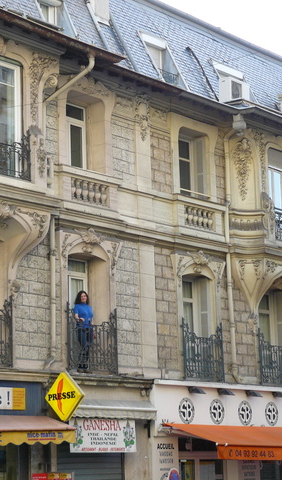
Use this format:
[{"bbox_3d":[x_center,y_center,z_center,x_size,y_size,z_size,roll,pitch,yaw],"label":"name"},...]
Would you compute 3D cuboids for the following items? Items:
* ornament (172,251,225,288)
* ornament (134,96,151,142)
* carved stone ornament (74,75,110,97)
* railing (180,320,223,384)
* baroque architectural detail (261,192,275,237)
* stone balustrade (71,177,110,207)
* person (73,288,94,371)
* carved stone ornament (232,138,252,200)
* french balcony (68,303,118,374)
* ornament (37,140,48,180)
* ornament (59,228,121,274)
[{"bbox_3d":[1.367,0.695,28.086,0.280,0.760,1.850,-10,-14,38],"label":"ornament"},{"bbox_3d":[0.048,-2.724,27.862,0.150,1.067,0.578,-10,-13,37],"label":"ornament"},{"bbox_3d":[-1.063,-3.261,25.930,0.150,0.340,1.200,-10,-13,37],"label":"carved stone ornament"},{"bbox_3d":[1.397,2.556,28.525,0.200,1.410,1.560,-10,-13,37],"label":"railing"},{"bbox_3d":[3.090,-0.609,29.863,0.240,1.050,0.250,-10,-13,37],"label":"baroque architectural detail"},{"bbox_3d":[-1.032,-0.970,25.541,0.180,0.480,1.220,-10,-13,37],"label":"stone balustrade"},{"bbox_3d":[-1.173,1.847,25.141,0.450,1.640,0.320,7,-13,-38],"label":"person"},{"bbox_3d":[2.390,-1.704,29.455,0.502,1.569,0.180,1,-11,-14],"label":"carved stone ornament"},{"bbox_3d":[-1.026,2.050,25.492,0.200,1.400,1.570,-10,-13,37],"label":"french balcony"},{"bbox_3d":[-1.910,-1.575,24.006,0.110,0.819,0.282,-10,-13,37],"label":"ornament"},{"bbox_3d":[-0.967,0.233,25.226,0.280,0.780,1.830,-10,-14,38],"label":"ornament"}]

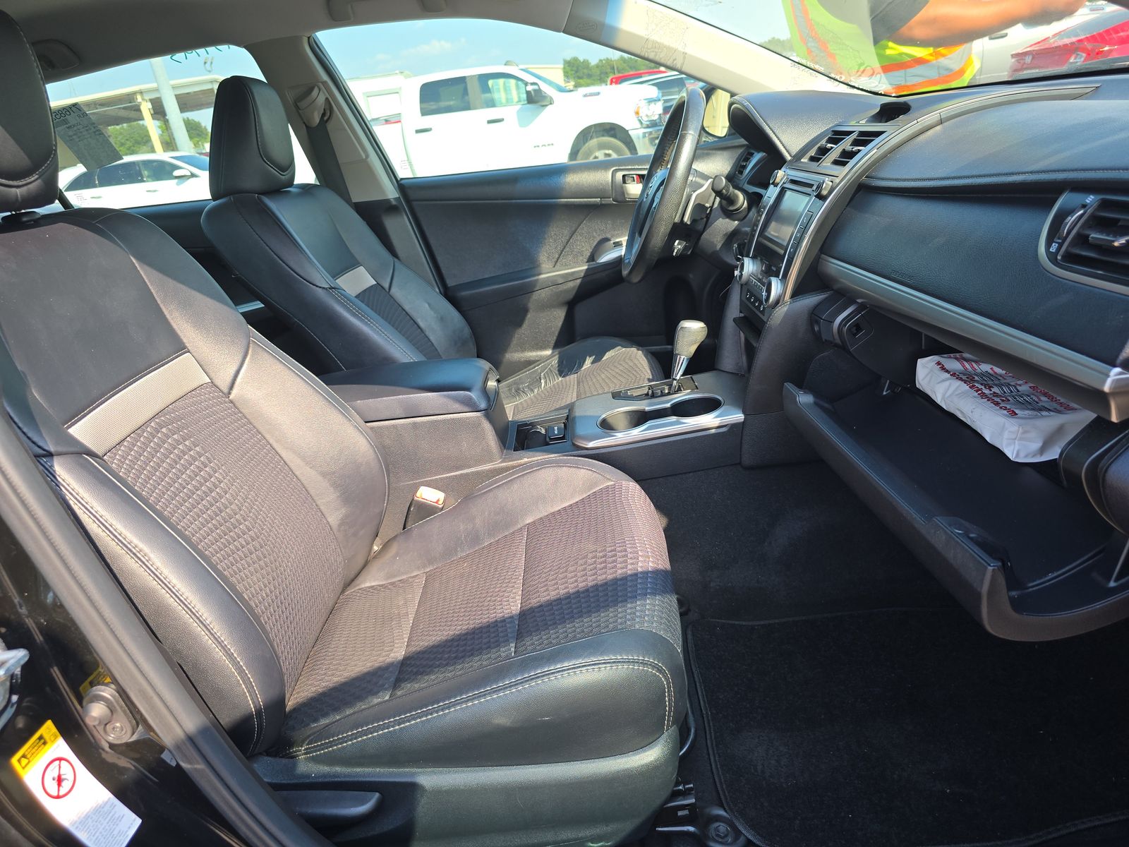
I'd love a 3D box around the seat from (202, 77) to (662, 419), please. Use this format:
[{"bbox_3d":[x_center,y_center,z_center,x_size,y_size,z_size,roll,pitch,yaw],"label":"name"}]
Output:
[{"bbox_3d":[-0.228,-0.264,1.586,0.870,0.940,0.530,-8,23,2],"label":"seat"}]

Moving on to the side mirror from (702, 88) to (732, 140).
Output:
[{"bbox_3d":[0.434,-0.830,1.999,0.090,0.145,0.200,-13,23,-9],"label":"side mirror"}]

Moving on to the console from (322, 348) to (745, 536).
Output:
[{"bbox_3d":[-0.065,0.001,1.299,0.740,0.260,0.230,-8,23,2],"label":"console"}]

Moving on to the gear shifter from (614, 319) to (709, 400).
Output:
[{"bbox_3d":[0.167,-0.118,1.336,0.175,0.130,0.080,-8,23,2],"label":"gear shifter"}]

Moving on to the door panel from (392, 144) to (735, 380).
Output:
[{"bbox_3d":[0.086,-0.371,1.895,0.900,0.600,0.140,-8,23,2],"label":"door panel"}]

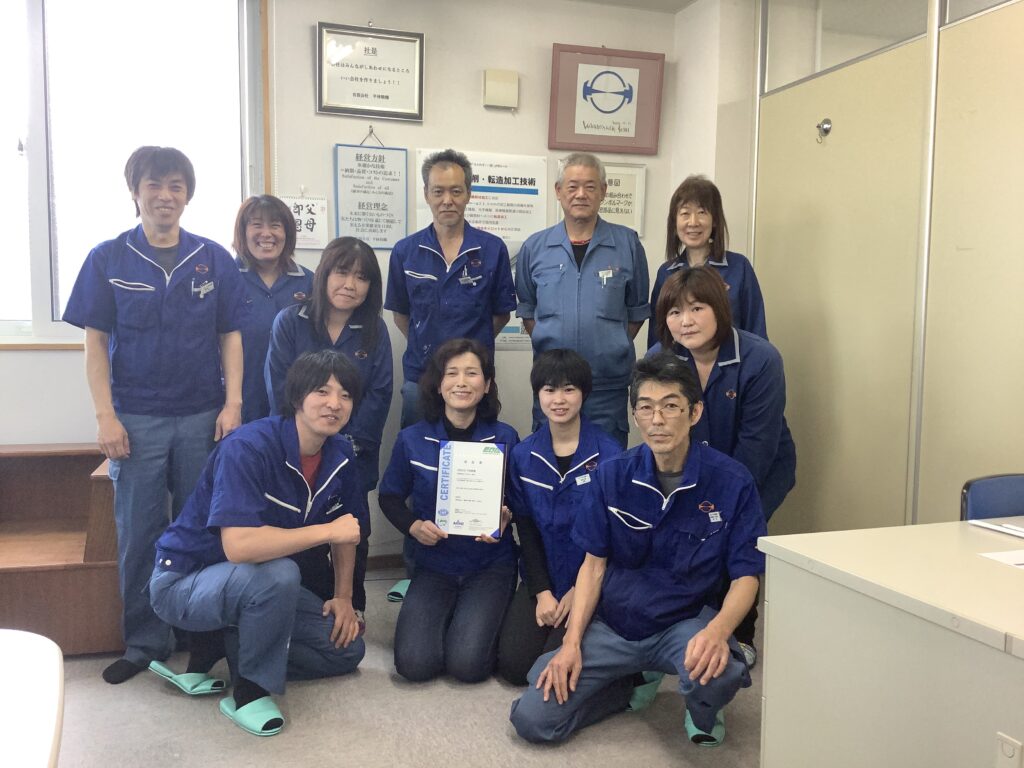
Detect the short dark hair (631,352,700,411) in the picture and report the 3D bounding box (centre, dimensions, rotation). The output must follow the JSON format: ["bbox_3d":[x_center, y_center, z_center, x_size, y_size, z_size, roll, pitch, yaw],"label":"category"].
[{"bbox_3d":[0.414,-0.004,2.460,0.185,0.165,0.210,2,5,19],"label":"short dark hair"}]

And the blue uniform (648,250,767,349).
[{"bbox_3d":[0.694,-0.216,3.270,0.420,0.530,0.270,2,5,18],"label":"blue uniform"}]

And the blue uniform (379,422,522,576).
[{"bbox_3d":[-0.212,0.372,3.060,0.440,0.480,0.270,0,5,0],"label":"blue uniform"}]

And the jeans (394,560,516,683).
[{"bbox_3d":[-0.191,0.717,3.050,0.380,0.390,0.480,1,4,2],"label":"jeans"}]

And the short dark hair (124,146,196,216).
[{"bbox_3d":[-1.096,-0.628,2.860,0.215,0.215,0.215,-2,5,-28],"label":"short dark hair"}]

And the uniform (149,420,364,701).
[{"bbox_3d":[-0.765,0.502,2.780,0.540,0.810,0.600,-3,6,-37],"label":"uniform"}]

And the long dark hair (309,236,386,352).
[{"bbox_3d":[-0.509,-0.274,2.840,0.225,0.350,0.220,7,11,-16],"label":"long dark hair"}]

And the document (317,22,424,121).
[{"bbox_3d":[-0.590,-1.303,3.830,0.442,0.362,0.025,-2,6,-19],"label":"document"}]

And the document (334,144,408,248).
[{"bbox_3d":[-0.595,-0.790,3.882,0.304,0.424,0.020,-1,5,-19],"label":"document"}]

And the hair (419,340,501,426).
[{"bbox_3d":[-0.173,-0.008,3.050,0.250,0.265,0.230,0,5,-2],"label":"hair"}]

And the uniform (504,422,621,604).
[{"bbox_3d":[0.172,0.411,3.000,0.380,0.550,0.280,1,10,10],"label":"uniform"}]

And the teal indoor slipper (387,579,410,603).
[{"bbox_3d":[-0.393,0.798,3.687,0.095,0.076,0.250,2,5,25],"label":"teal indoor slipper"}]

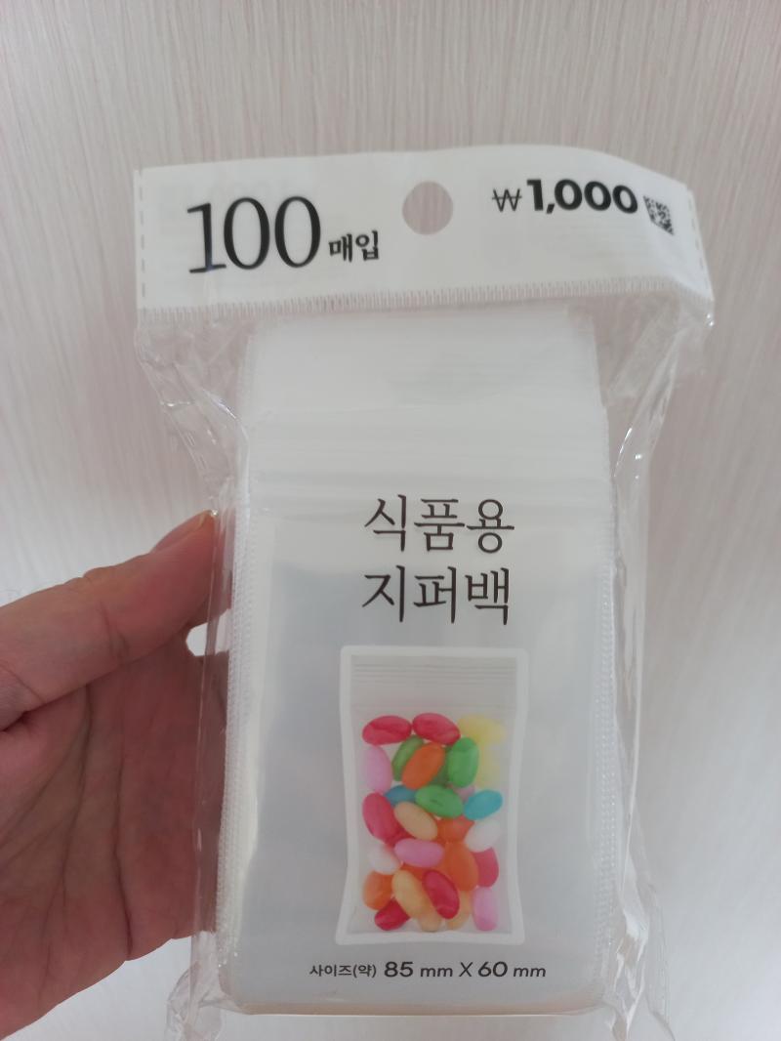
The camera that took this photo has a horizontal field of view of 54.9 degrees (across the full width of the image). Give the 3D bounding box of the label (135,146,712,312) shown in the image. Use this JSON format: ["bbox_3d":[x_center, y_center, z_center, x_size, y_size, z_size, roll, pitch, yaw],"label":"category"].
[{"bbox_3d":[0.008,-0.051,0.134,0.104,0.026,0.012,-2,-5,-7],"label":"label"}]

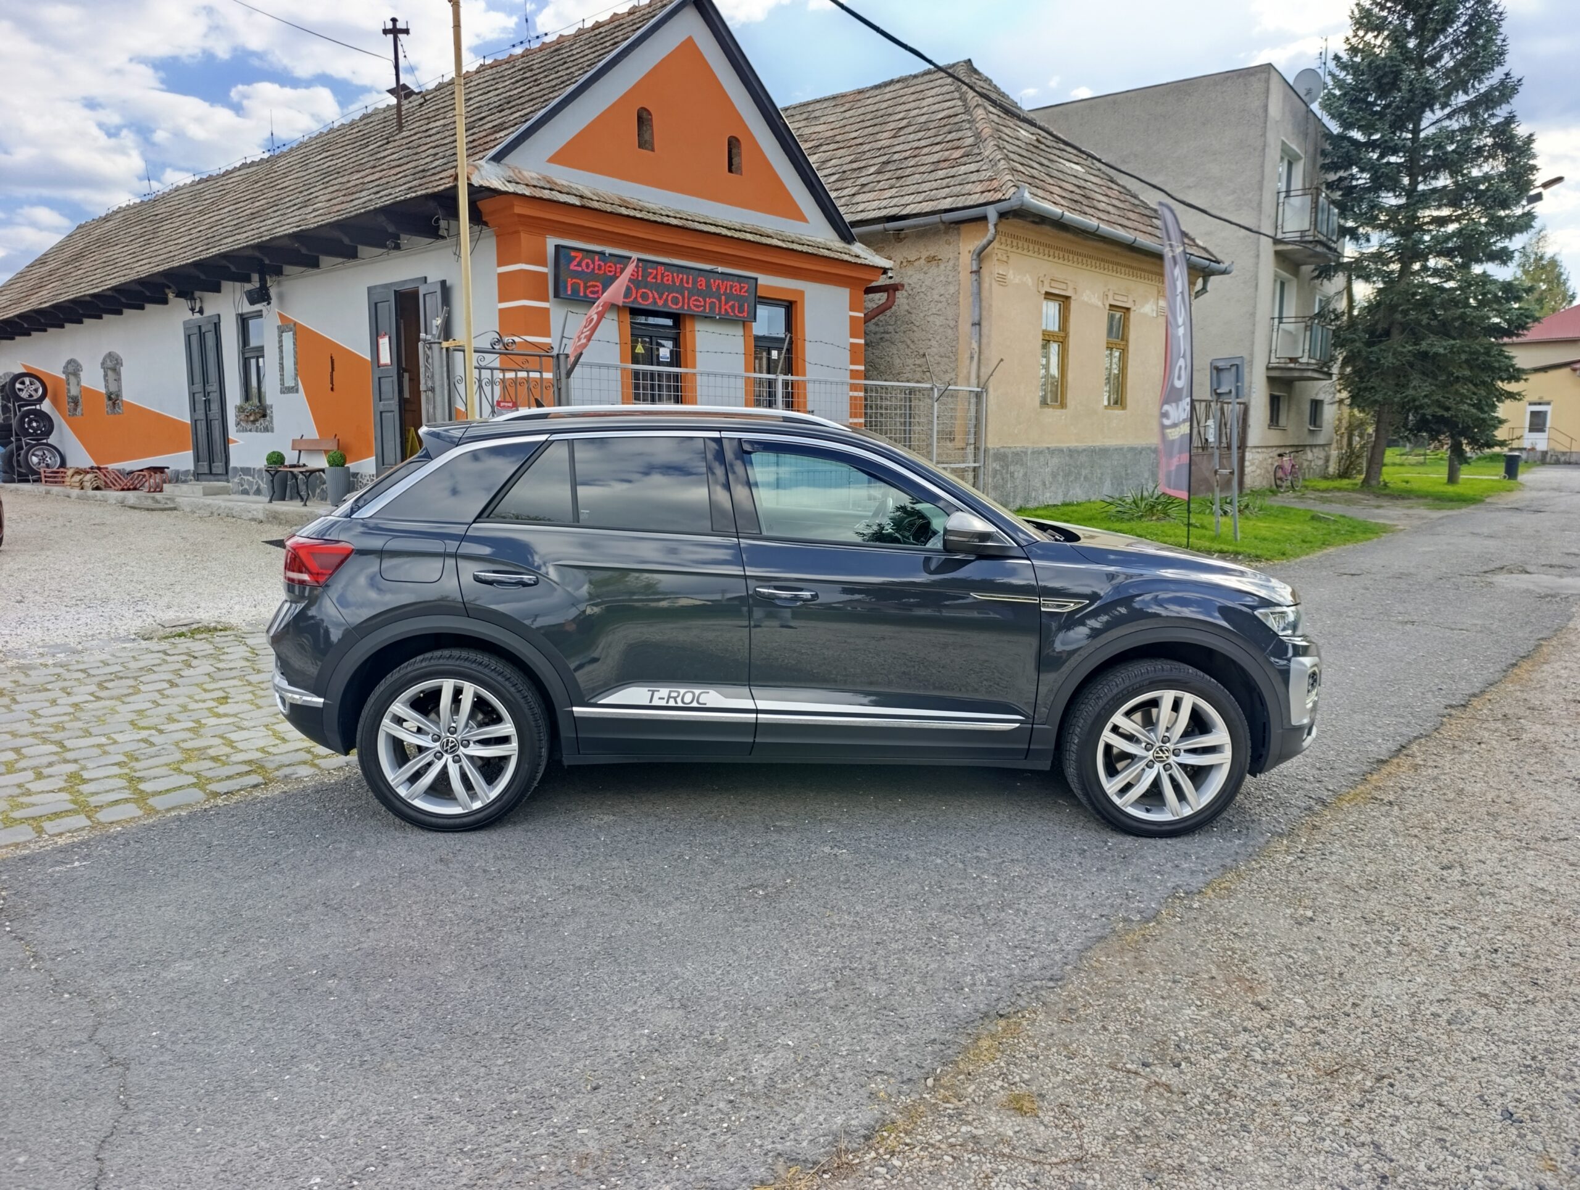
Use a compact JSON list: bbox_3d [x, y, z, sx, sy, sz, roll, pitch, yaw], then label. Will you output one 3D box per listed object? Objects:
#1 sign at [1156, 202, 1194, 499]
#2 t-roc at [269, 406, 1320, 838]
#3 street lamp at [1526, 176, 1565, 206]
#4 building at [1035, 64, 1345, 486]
[{"bbox_3d":[4.718,-2.959,12.905,0.120,3.575,0.500,-7,11,-41],"label":"sign"},{"bbox_3d":[0.070,-0.024,4.620,4.236,1.573,1.880,1,9,-2],"label":"t-roc"},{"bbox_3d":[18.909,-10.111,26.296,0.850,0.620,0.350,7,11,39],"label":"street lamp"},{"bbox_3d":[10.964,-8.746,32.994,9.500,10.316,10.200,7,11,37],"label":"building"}]

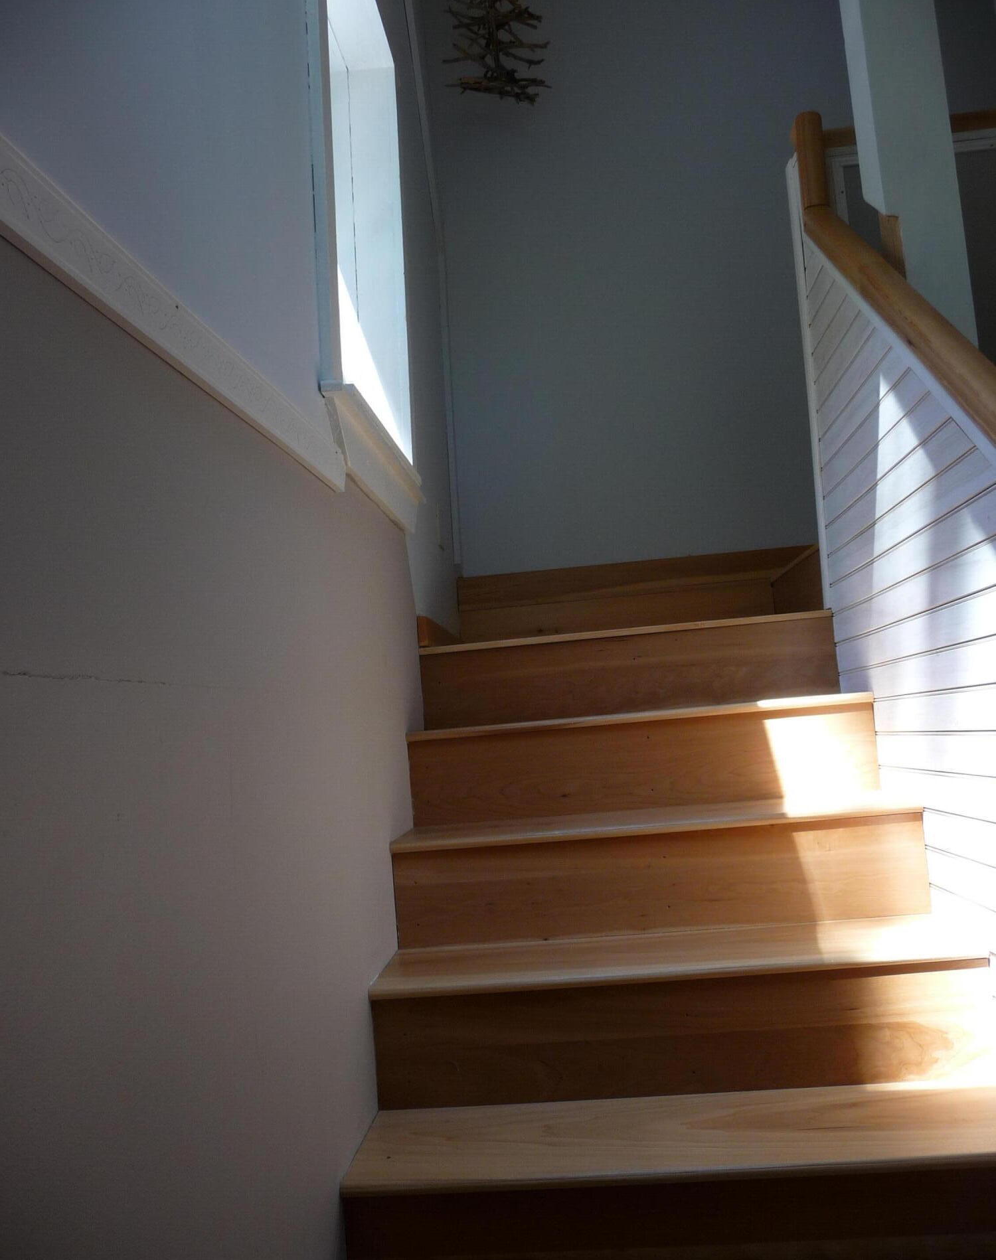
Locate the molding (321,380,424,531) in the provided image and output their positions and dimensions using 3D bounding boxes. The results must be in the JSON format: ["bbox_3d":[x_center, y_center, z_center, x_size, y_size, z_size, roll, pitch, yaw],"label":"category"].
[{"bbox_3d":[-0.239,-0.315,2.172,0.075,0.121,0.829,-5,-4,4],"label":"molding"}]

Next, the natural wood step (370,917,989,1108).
[{"bbox_3d":[0.290,0.635,1.805,0.960,0.195,0.266,-5,-4,5],"label":"natural wood step"}]

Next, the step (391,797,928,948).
[{"bbox_3d":[0.297,0.458,2.077,0.960,0.195,0.266,-5,-4,5],"label":"step"}]

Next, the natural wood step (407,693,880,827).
[{"bbox_3d":[0.303,0.281,2.348,0.960,0.195,0.266,-5,-4,5],"label":"natural wood step"}]

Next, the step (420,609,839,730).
[{"bbox_3d":[0.310,0.104,2.619,0.960,0.195,0.266,-5,-4,5],"label":"step"}]

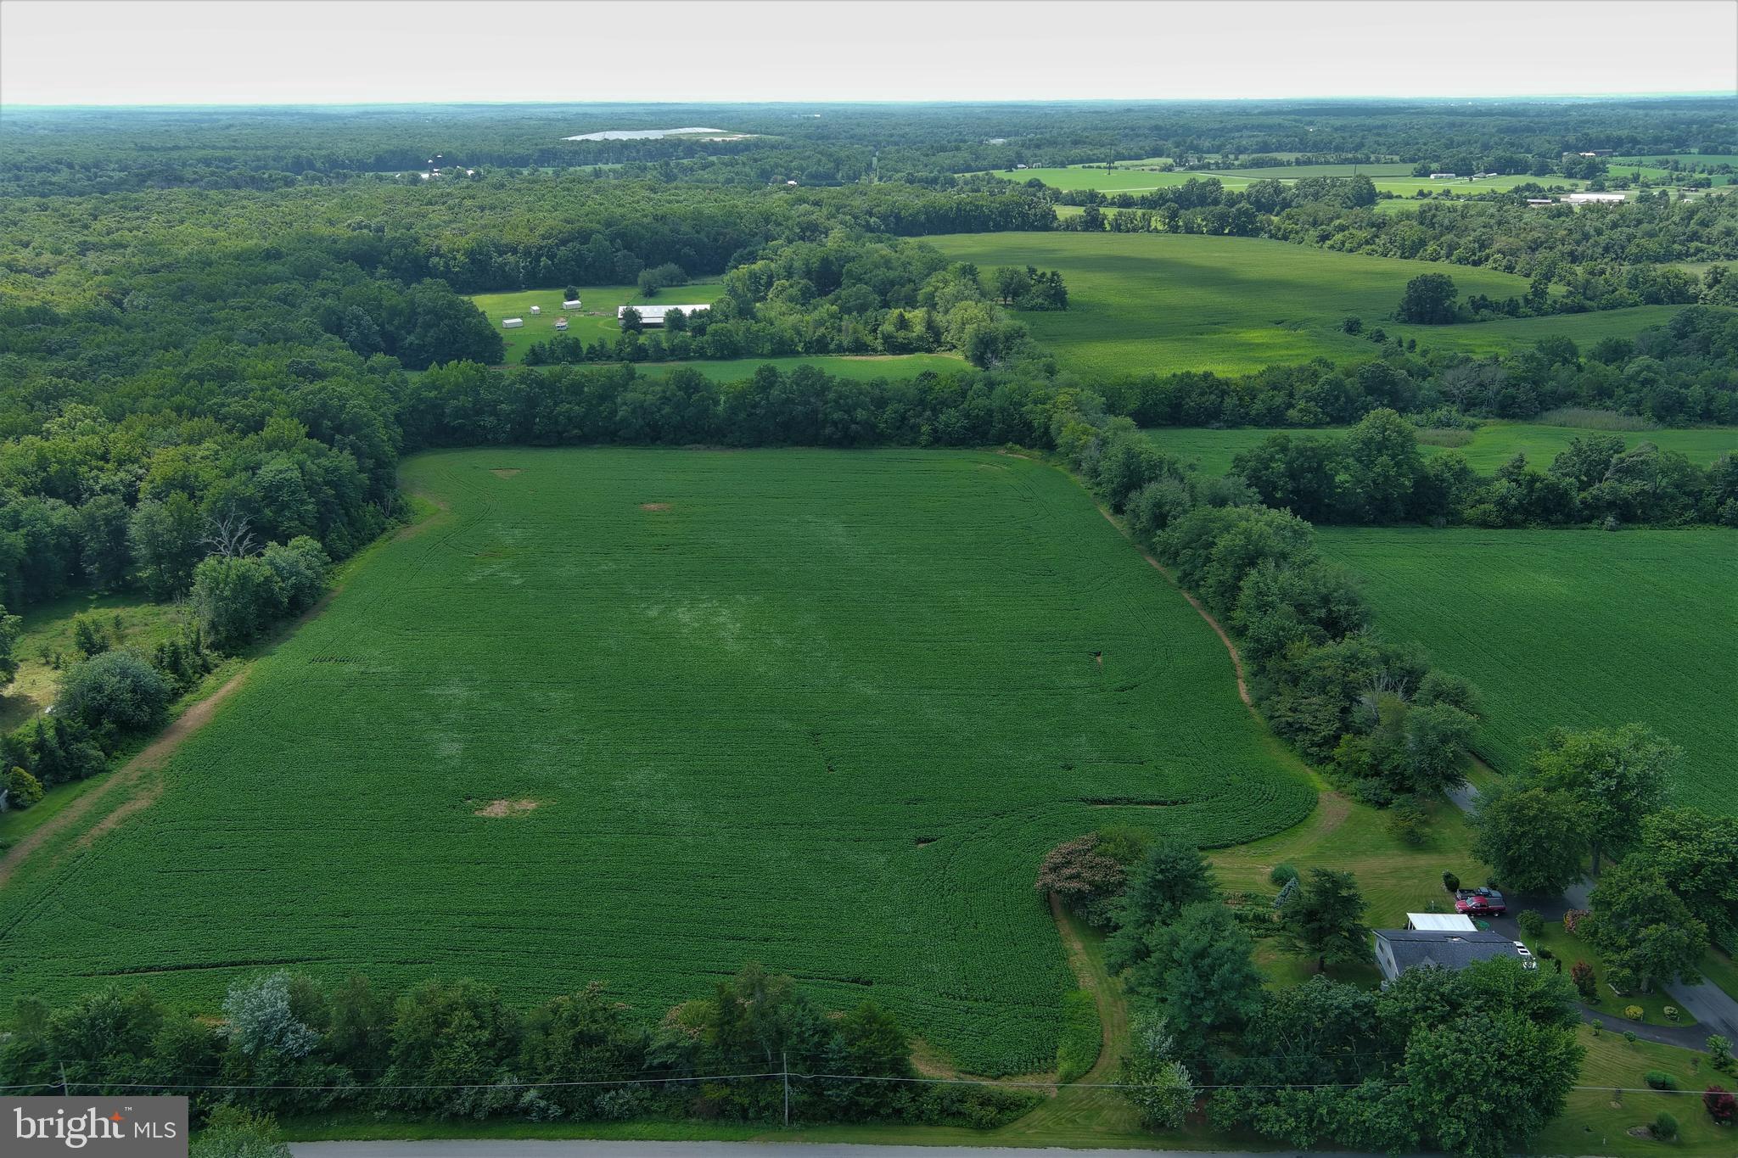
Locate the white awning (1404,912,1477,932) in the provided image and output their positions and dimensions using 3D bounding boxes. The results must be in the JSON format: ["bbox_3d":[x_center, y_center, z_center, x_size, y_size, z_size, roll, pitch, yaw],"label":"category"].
[{"bbox_3d":[63.977,39.657,156.619,6.800,2.600,3.600,0,19,2],"label":"white awning"}]

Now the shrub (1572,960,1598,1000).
[{"bbox_3d":[75.679,42.373,147.577,2.400,3.400,2.400,0,19,2],"label":"shrub"}]

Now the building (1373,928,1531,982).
[{"bbox_3d":[62.271,40.736,150.566,13.390,4.700,8.890,0,19,2],"label":"building"}]

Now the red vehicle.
[{"bbox_3d":[71.210,37.882,163.152,5.500,1.850,2.000,0,19,2],"label":"red vehicle"}]

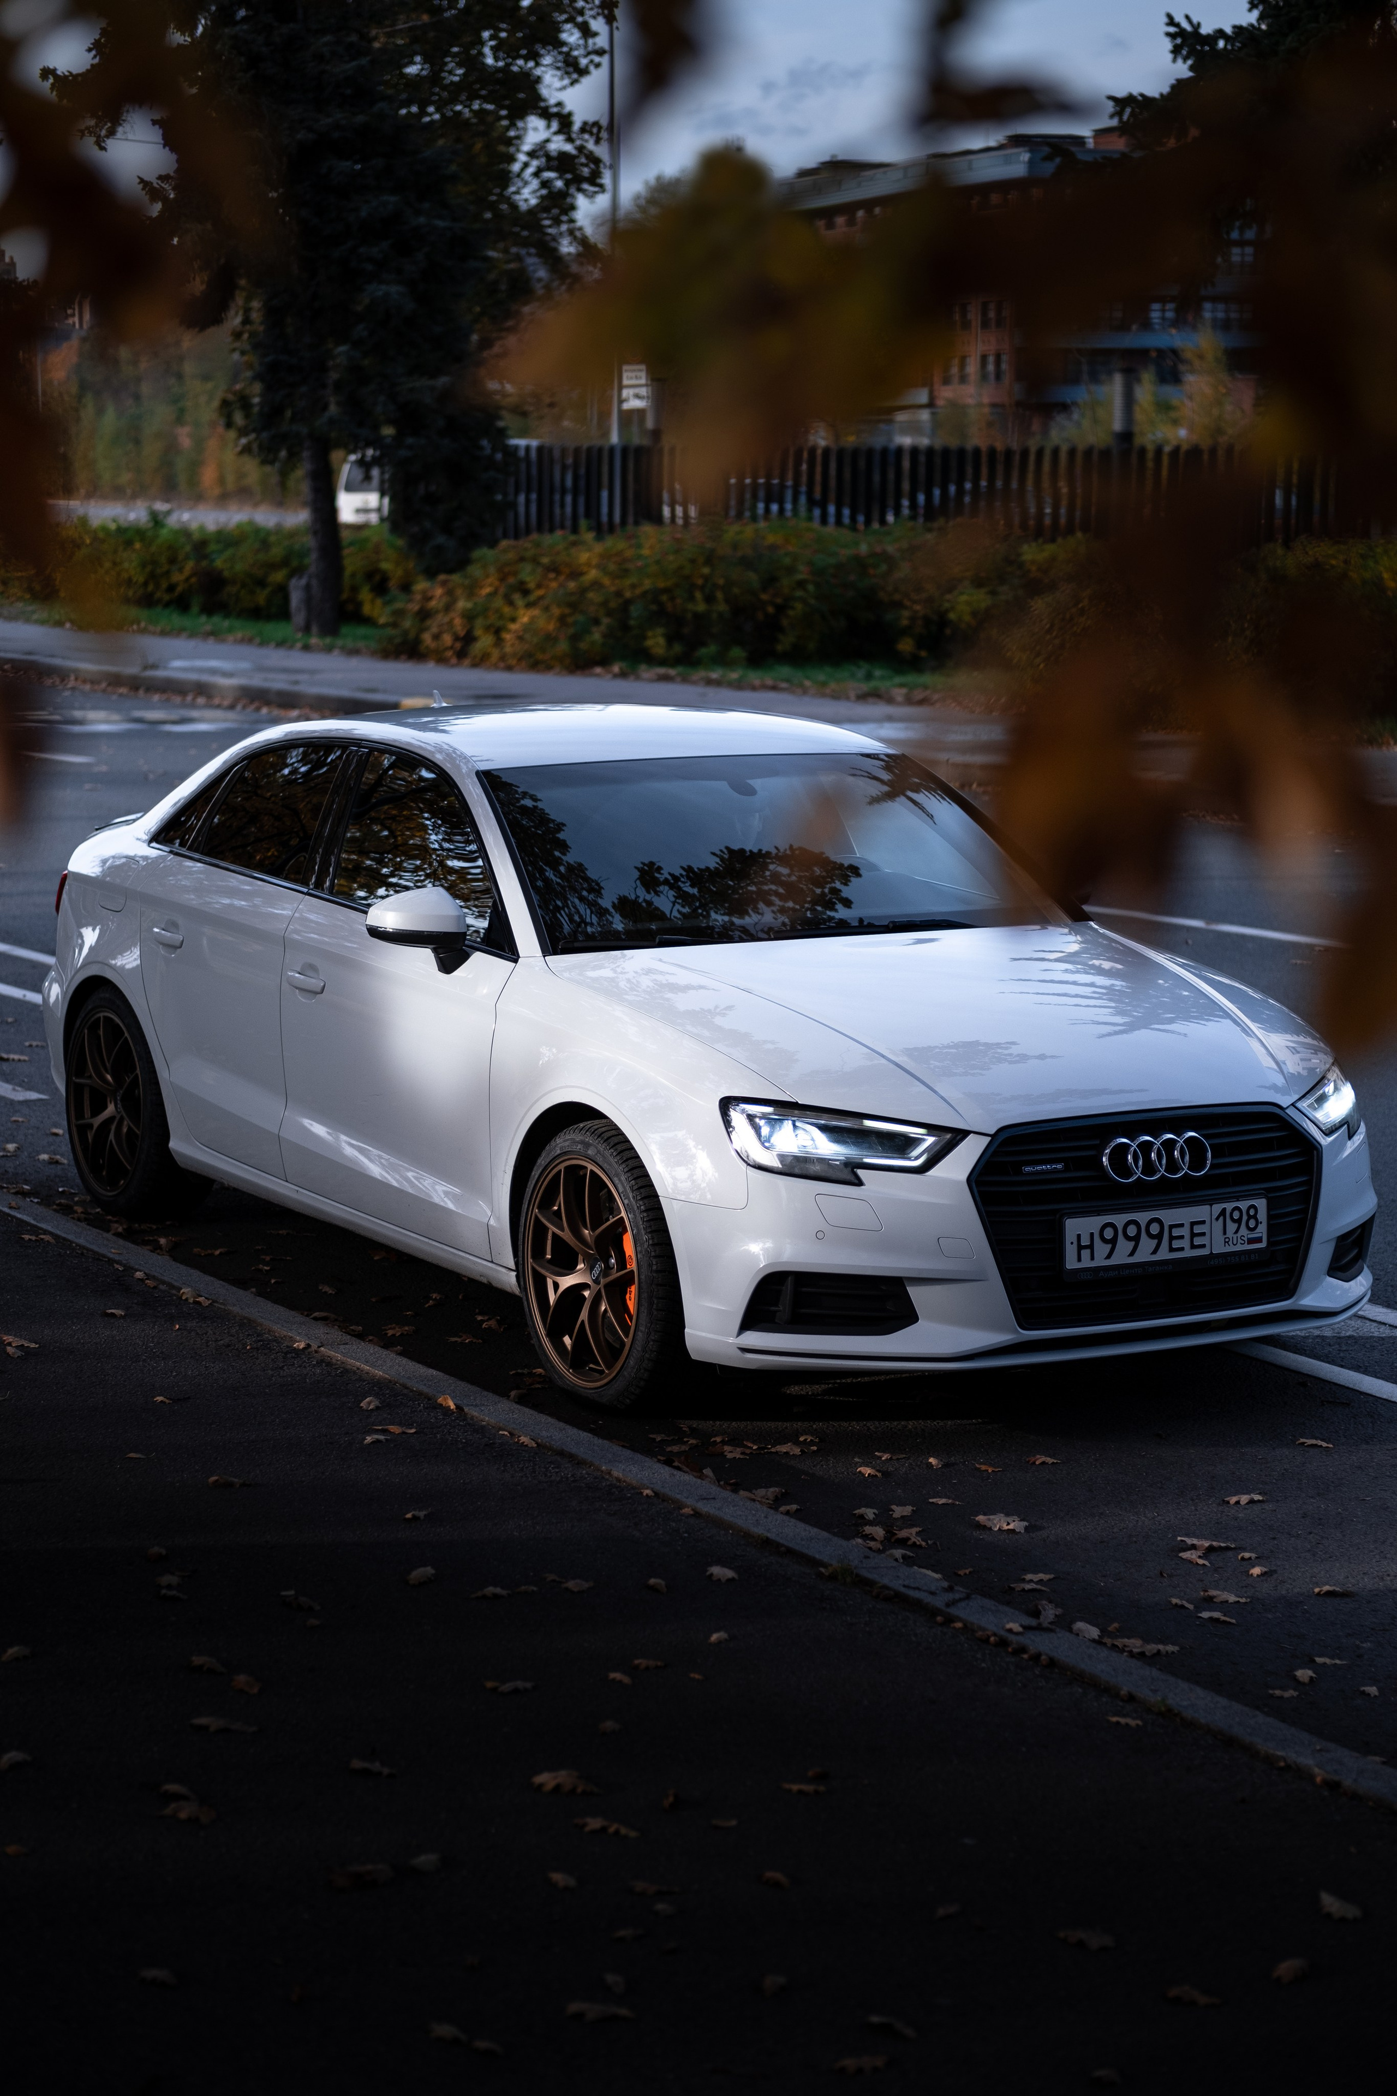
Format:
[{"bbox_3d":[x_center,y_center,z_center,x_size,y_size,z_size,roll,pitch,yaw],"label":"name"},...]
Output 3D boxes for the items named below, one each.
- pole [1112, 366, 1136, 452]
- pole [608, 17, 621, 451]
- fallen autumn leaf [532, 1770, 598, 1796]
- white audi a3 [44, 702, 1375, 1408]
[{"bbox_3d":[4.856,-6.443,50.197,0.240,2.762,0.240,0,8,0],"label":"pole"},{"bbox_3d":[-1.326,-13.033,71.579,0.170,9.600,0.170,0,8,0],"label":"pole"},{"bbox_3d":[-0.205,1.137,6.736,0.102,0.022,0.058,2,8,12],"label":"fallen autumn leaf"},{"bbox_3d":[-0.163,-0.129,10.877,1.900,1.405,4.460,-4,9,-30],"label":"white audi a3"}]

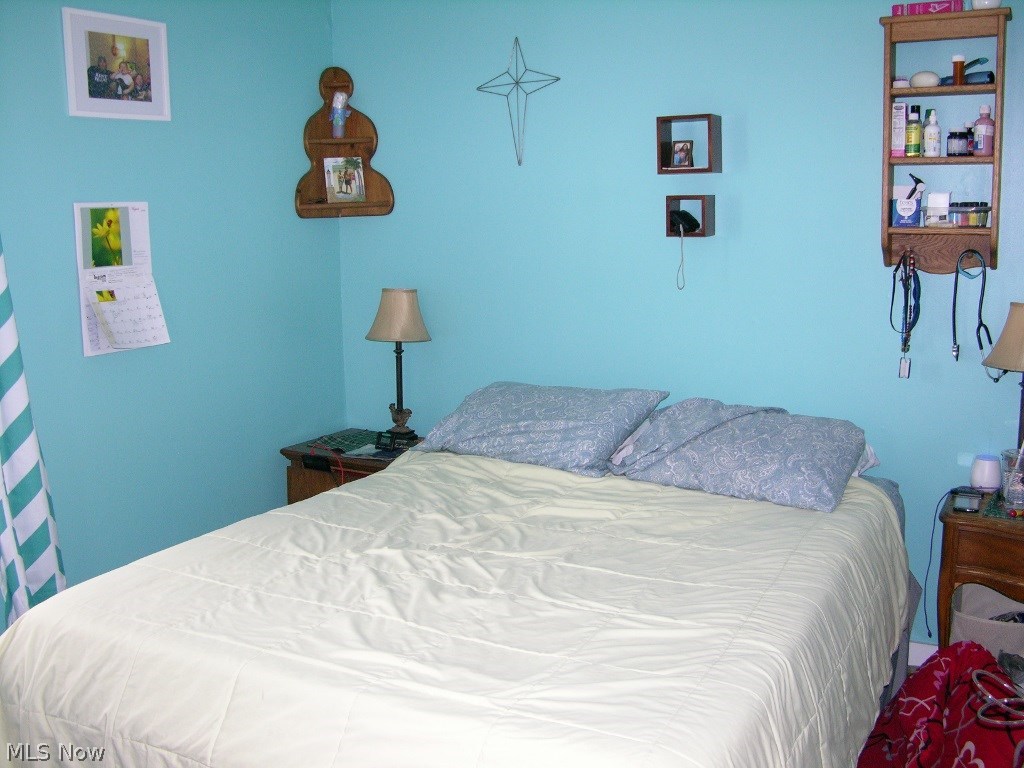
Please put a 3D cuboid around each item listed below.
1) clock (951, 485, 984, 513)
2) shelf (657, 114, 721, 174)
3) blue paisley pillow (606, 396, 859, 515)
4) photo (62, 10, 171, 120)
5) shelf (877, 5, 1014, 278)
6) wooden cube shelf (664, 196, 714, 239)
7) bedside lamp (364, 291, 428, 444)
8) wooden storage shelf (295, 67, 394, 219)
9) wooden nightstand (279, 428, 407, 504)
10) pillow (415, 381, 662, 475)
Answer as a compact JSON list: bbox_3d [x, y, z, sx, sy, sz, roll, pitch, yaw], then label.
[{"bbox_3d":[1.274,0.323,2.880,0.085,0.050,0.075,5,11,31],"label":"clock"},{"bbox_3d":[0.570,-0.768,3.331,0.188,0.184,0.088,5,11,31],"label":"shelf"},{"bbox_3d":[0.653,0.193,3.040,0.690,0.145,0.440,5,31,31],"label":"blue paisley pillow"},{"bbox_3d":[-1.228,-0.995,3.255,0.020,0.310,0.385,5,11,31],"label":"photo"},{"bbox_3d":[1.216,-0.672,2.927,0.340,0.710,0.105,5,11,31],"label":"shelf"},{"bbox_3d":[0.579,-0.545,3.366,0.137,0.133,0.088,5,11,31],"label":"wooden cube shelf"},{"bbox_3d":[-0.431,-0.075,3.924,0.250,0.560,0.250,-1,10,0],"label":"bedside lamp"},{"bbox_3d":[-0.667,-0.956,4.066,0.370,0.590,0.185,-3,10,-13],"label":"wooden storage shelf"},{"bbox_3d":[-0.507,0.519,3.872,0.500,0.590,0.430,5,11,31],"label":"wooden nightstand"},{"bbox_3d":[0.095,0.136,3.440,0.680,0.145,0.450,5,31,31],"label":"pillow"}]

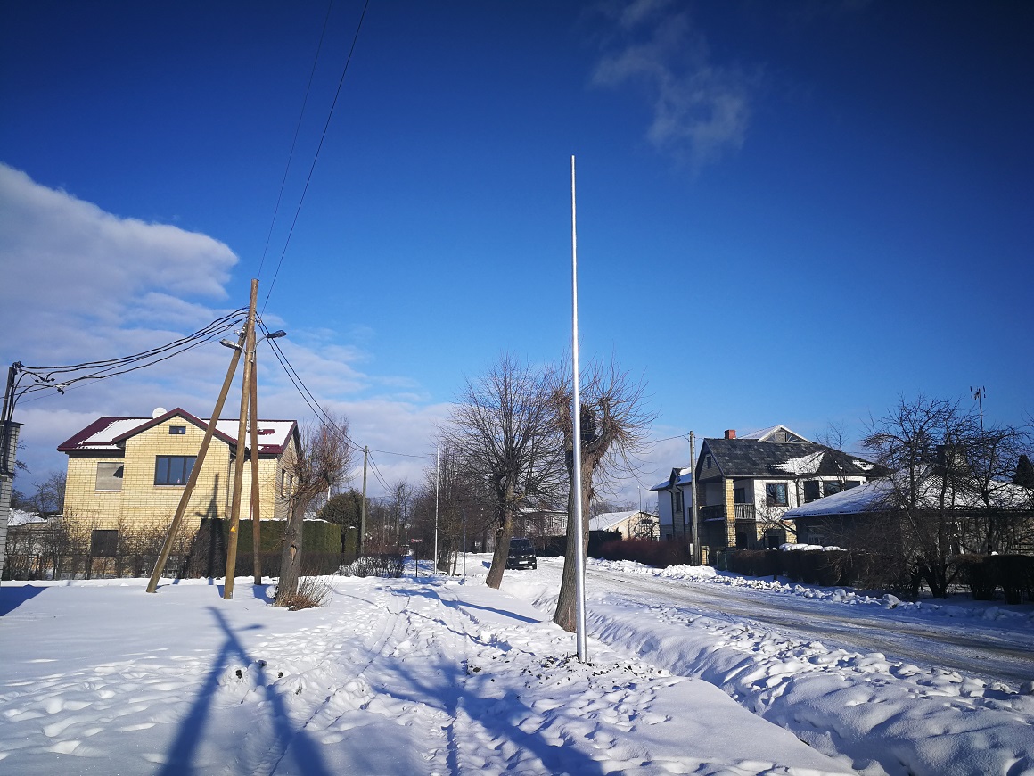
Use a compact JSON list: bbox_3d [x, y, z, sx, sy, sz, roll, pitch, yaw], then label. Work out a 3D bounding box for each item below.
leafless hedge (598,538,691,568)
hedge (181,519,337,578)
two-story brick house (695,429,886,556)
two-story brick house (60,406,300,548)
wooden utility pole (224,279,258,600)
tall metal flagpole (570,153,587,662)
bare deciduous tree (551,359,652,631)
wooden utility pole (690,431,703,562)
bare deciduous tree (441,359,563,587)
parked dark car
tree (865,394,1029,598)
[{"bbox_3d":[8.965,11.795,58.025,1.300,1.750,23.000,1,-11,-6],"label":"leafless hedge"},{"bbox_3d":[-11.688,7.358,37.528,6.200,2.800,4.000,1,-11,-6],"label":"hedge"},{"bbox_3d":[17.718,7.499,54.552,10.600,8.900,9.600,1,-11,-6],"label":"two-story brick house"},{"bbox_3d":[-17.421,5.436,42.130,10.900,8.300,9.400,1,-11,-6],"label":"two-story brick house"},{"bbox_3d":[-8.140,1.344,23.922,0.280,9.520,0.280,1,-11,-6],"label":"wooden utility pole"},{"bbox_3d":[0.870,0.086,11.609,0.140,7.380,0.140,1,-11,-6],"label":"tall metal flagpole"},{"bbox_3d":[1.620,1.967,15.659,2.000,5.200,2.000,1,-11,-6],"label":"bare deciduous tree"},{"bbox_3d":[10.580,6.534,47.619,0.260,8.200,0.260,1,-11,-6],"label":"wooden utility pole"},{"bbox_3d":[-0.550,2.993,30.275,4.700,8.650,4.600,1,-11,-6],"label":"bare deciduous tree"},{"bbox_3d":[0.084,10.196,50.008,1.880,1.920,4.750,1,-11,-7],"label":"parked dark car"},{"bbox_3d":[13.050,3.288,24.722,5.000,6.000,4.500,1,-11,-6],"label":"tree"}]

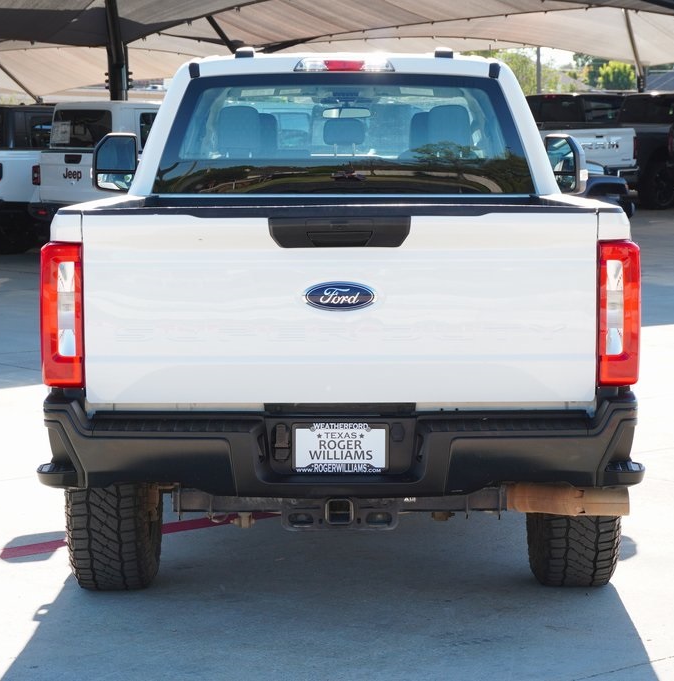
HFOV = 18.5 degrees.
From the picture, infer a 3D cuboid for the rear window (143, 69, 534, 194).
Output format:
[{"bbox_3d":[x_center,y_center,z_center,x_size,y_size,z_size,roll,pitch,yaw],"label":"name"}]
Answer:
[{"bbox_3d":[0.033,-0.911,9.130,1.660,0.535,0.120,0,-4,1],"label":"rear window"}]

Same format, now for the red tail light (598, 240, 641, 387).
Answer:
[{"bbox_3d":[0.941,-0.090,6.920,0.146,0.480,0.150,0,6,1],"label":"red tail light"}]

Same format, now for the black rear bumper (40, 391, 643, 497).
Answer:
[{"bbox_3d":[0.017,0.325,6.821,2.000,0.320,0.400,-1,7,1],"label":"black rear bumper"}]

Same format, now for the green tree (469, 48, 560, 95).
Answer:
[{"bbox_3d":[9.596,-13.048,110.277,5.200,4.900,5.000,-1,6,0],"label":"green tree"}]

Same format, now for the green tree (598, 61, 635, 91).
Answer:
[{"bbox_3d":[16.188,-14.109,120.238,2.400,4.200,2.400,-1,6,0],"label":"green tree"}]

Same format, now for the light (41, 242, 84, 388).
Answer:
[{"bbox_3d":[-0.900,-0.083,6.819,0.142,0.480,0.150,-1,7,1],"label":"light"}]

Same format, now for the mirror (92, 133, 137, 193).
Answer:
[{"bbox_3d":[-1.185,-0.952,11.100,0.260,0.320,0.170,0,6,1],"label":"mirror"}]

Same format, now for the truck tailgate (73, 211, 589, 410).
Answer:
[{"bbox_3d":[0.012,-0.109,6.791,1.710,0.650,0.100,-1,7,1],"label":"truck tailgate"}]

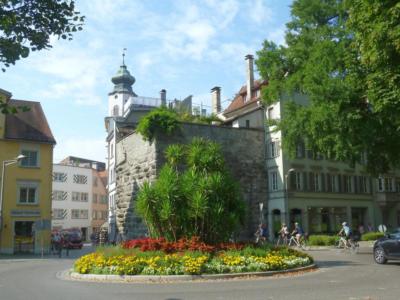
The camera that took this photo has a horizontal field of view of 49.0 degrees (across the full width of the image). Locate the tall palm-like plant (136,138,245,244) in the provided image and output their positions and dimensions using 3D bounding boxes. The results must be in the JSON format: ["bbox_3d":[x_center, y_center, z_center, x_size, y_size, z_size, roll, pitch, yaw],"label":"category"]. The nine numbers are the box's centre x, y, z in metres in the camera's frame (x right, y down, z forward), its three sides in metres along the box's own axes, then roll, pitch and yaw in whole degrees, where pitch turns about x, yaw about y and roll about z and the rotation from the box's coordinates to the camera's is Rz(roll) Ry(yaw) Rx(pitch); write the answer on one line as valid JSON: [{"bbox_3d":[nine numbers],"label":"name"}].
[{"bbox_3d":[-0.400,1.948,17.759,4.150,4.200,3.600,-2,-10,0],"label":"tall palm-like plant"}]

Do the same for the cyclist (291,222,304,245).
[{"bbox_3d":[5.904,5.183,26.447,0.600,1.720,1.700,4,-12,-31],"label":"cyclist"}]

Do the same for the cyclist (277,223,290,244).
[{"bbox_3d":[5.305,5.454,27.845,0.600,1.700,1.700,4,-11,-28],"label":"cyclist"}]

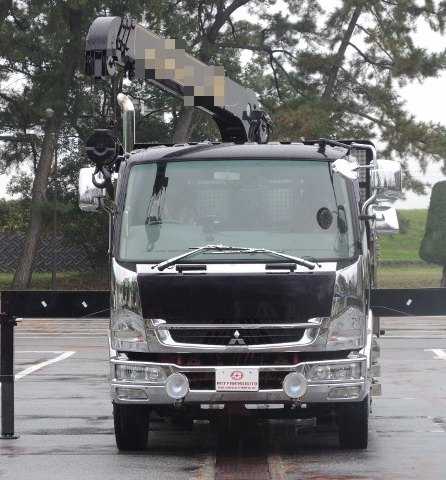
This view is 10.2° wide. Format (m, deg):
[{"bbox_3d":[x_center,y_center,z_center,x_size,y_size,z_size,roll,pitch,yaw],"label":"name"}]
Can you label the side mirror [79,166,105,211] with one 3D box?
[{"bbox_3d":[-1.035,-0.401,19.800,0.195,0.360,0.120,-1,0,10],"label":"side mirror"}]

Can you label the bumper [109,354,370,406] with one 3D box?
[{"bbox_3d":[0.127,1.098,19.500,2.000,0.390,0.380,0,0,3],"label":"bumper"}]

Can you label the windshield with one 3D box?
[{"bbox_3d":[0.107,-0.233,19.750,1.860,0.810,0.360,0,0,3],"label":"windshield"}]

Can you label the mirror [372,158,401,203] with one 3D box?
[{"bbox_3d":[1.290,-0.470,19.700,0.220,0.335,0.140,0,0,-10],"label":"mirror"}]

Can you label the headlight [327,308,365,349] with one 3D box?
[{"bbox_3d":[0.965,0.691,19.500,0.285,0.310,0.200,0,0,3],"label":"headlight"}]

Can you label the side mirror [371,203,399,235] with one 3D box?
[{"bbox_3d":[1.283,-0.170,19.700,0.205,0.245,0.130,0,0,-10],"label":"side mirror"}]

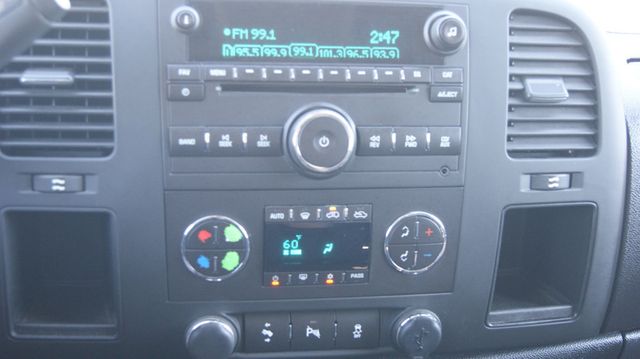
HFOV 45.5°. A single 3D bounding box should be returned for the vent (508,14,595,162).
[{"bbox_3d":[0.156,-0.066,0.525,0.063,0.098,0.025,-3,13,-16],"label":"vent"}]

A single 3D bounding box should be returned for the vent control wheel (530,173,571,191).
[{"bbox_3d":[0.161,0.002,0.532,0.030,0.012,0.010,-3,13,-16],"label":"vent control wheel"}]

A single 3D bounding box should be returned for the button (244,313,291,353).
[{"bbox_3d":[-0.036,0.104,0.526,0.030,0.028,0.011,0,15,-7],"label":"button"}]

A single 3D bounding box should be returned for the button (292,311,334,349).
[{"bbox_3d":[-0.005,0.104,0.530,0.030,0.028,0.011,0,15,-7],"label":"button"}]

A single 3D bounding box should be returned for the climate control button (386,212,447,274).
[{"bbox_3d":[0.066,0.044,0.520,0.042,0.043,0.010,0,14,-7],"label":"climate control button"}]

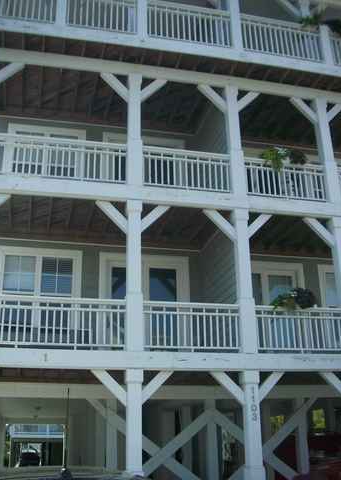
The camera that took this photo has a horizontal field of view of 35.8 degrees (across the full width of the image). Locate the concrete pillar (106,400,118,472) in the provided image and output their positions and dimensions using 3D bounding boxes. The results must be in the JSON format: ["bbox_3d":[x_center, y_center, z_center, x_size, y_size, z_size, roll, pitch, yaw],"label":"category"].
[{"bbox_3d":[-1.208,4.475,10.941,0.200,2.233,0.200,4,-20,-12],"label":"concrete pillar"}]

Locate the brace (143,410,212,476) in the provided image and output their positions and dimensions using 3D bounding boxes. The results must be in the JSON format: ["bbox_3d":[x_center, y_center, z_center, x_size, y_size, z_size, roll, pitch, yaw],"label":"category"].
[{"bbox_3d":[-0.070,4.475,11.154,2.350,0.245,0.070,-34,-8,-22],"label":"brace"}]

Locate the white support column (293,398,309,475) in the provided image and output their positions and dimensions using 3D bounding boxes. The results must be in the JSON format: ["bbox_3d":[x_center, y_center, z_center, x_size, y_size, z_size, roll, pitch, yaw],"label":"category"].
[{"bbox_3d":[2.983,4.733,11.855,0.200,2.233,0.200,4,-20,-12],"label":"white support column"}]

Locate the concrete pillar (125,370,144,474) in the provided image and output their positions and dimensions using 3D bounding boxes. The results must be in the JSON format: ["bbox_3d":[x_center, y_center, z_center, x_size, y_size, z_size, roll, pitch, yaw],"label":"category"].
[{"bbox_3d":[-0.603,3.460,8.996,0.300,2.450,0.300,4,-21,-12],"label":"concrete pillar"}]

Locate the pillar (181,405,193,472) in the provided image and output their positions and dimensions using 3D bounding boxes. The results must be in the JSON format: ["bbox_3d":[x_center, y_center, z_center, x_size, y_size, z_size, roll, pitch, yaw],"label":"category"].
[{"bbox_3d":[0.421,5.456,13.808,0.220,2.200,0.220,4,-21,-12],"label":"pillar"}]

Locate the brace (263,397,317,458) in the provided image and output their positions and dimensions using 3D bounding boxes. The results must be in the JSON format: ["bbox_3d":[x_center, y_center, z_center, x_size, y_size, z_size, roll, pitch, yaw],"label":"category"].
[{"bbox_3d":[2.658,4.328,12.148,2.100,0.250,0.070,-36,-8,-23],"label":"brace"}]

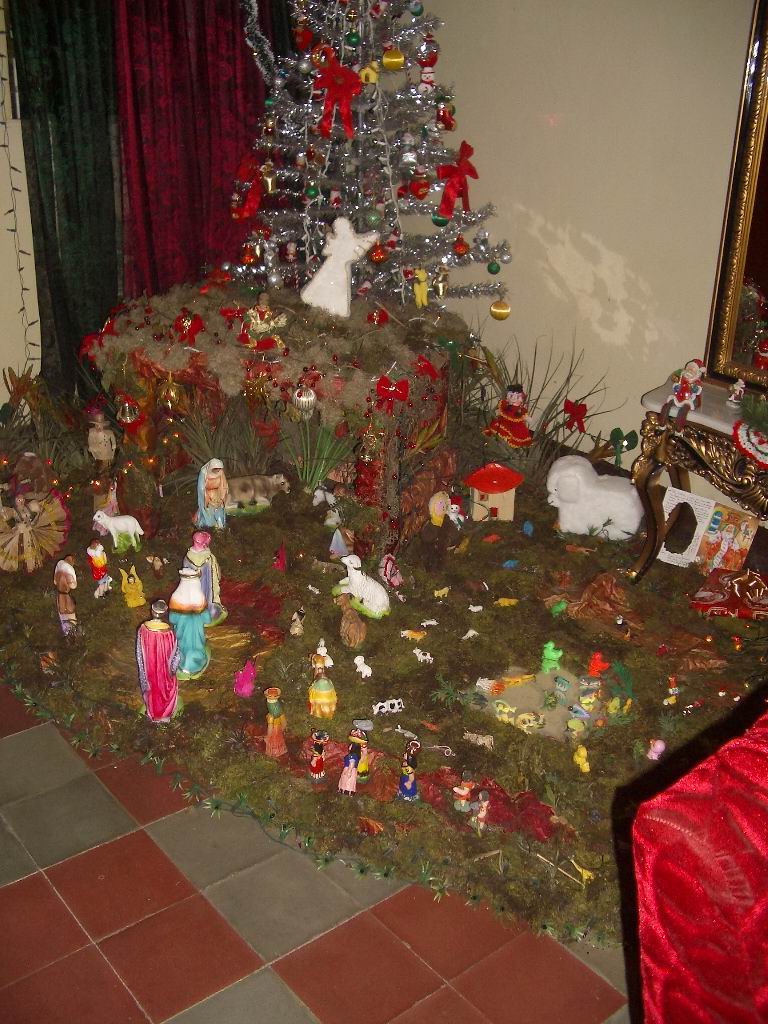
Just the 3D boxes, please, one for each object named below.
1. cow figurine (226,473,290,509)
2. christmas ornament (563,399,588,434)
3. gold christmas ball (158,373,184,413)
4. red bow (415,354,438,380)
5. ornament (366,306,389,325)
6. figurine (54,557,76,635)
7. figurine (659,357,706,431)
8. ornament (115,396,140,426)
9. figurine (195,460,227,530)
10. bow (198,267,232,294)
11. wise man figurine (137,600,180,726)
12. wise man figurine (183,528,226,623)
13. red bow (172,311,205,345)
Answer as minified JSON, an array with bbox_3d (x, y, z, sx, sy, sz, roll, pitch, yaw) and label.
[{"bbox_3d":[-0.486,-0.080,3.841,0.283,0.138,0.100,-3,24,-15],"label":"cow figurine"},{"bbox_3d":[0.847,-0.427,4.580,0.105,0.145,0.045,9,23,13],"label":"christmas ornament"},{"bbox_3d":[-0.698,-0.392,3.400,0.084,0.135,0.084,3,23,-1],"label":"gold christmas ball"},{"bbox_3d":[0.145,-0.493,3.530,0.088,0.092,0.050,-2,23,-13],"label":"red bow"},{"bbox_3d":[-0.025,-0.755,3.980,0.086,0.065,0.060,3,23,-1],"label":"ornament"},{"bbox_3d":[-0.907,0.231,2.936,0.060,0.237,0.060,14,25,21],"label":"figurine"},{"bbox_3d":[0.988,-0.389,3.420,0.130,0.240,0.125,19,27,32],"label":"figurine"},{"bbox_3d":[-0.879,-0.345,3.550,0.080,0.092,0.080,3,23,-1],"label":"ornament"},{"bbox_3d":[-0.634,-0.065,3.811,0.115,0.260,0.120,-9,26,-27],"label":"figurine"},{"bbox_3d":[-0.731,-1.006,4.500,0.146,0.109,0.073,3,23,-1],"label":"bow"},{"bbox_3d":[-0.561,0.366,2.578,0.105,0.316,0.100,6,23,5],"label":"wise man figurine"},{"bbox_3d":[-0.542,0.200,3.159,0.118,0.290,0.115,4,23,1],"label":"wise man figurine"},{"bbox_3d":[-0.689,-0.650,3.650,0.103,0.105,0.045,2,-7,-5],"label":"red bow"}]

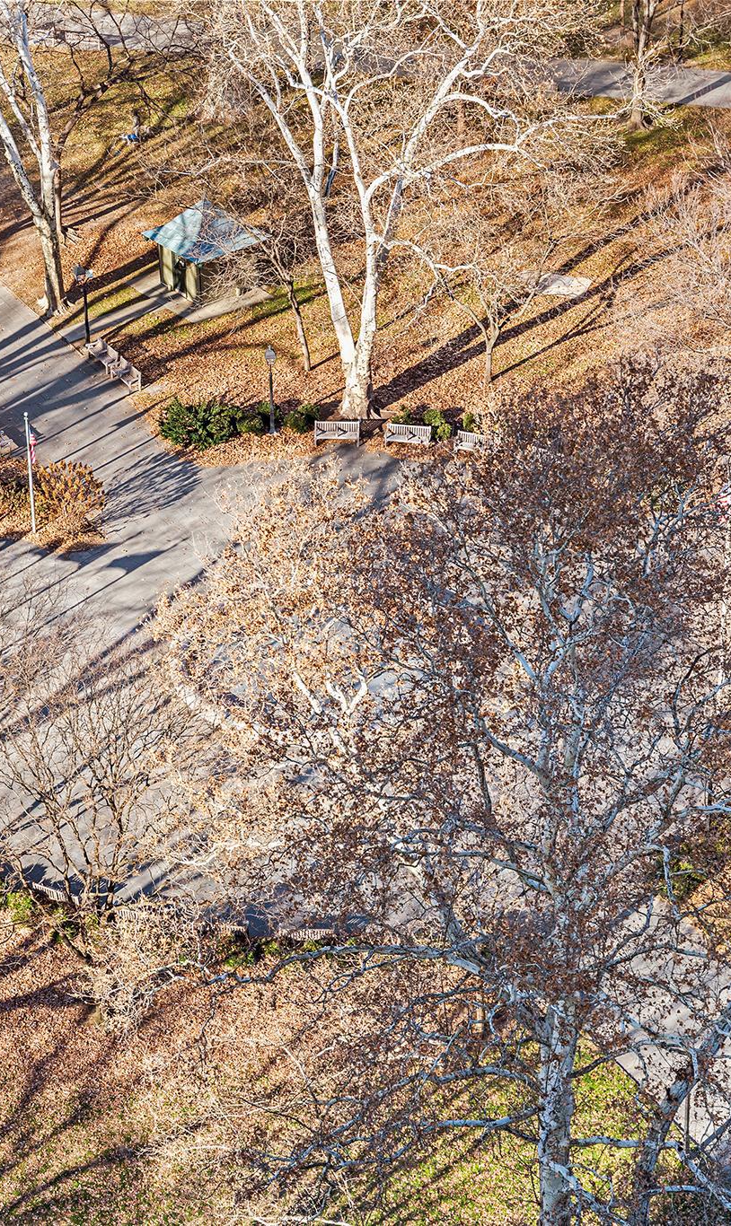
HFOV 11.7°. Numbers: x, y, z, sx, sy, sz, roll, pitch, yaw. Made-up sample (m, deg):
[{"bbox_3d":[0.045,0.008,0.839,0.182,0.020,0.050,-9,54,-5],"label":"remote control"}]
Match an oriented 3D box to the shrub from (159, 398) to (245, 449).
[{"bbox_3d":[-7.068,-8.288,152.390,3.450,1.400,2.500,-1,32,0],"label":"shrub"}]

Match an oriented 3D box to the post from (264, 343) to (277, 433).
[{"bbox_3d":[-3.965,-9.495,151.494,0.460,4.319,0.460,-1,32,0],"label":"post"}]

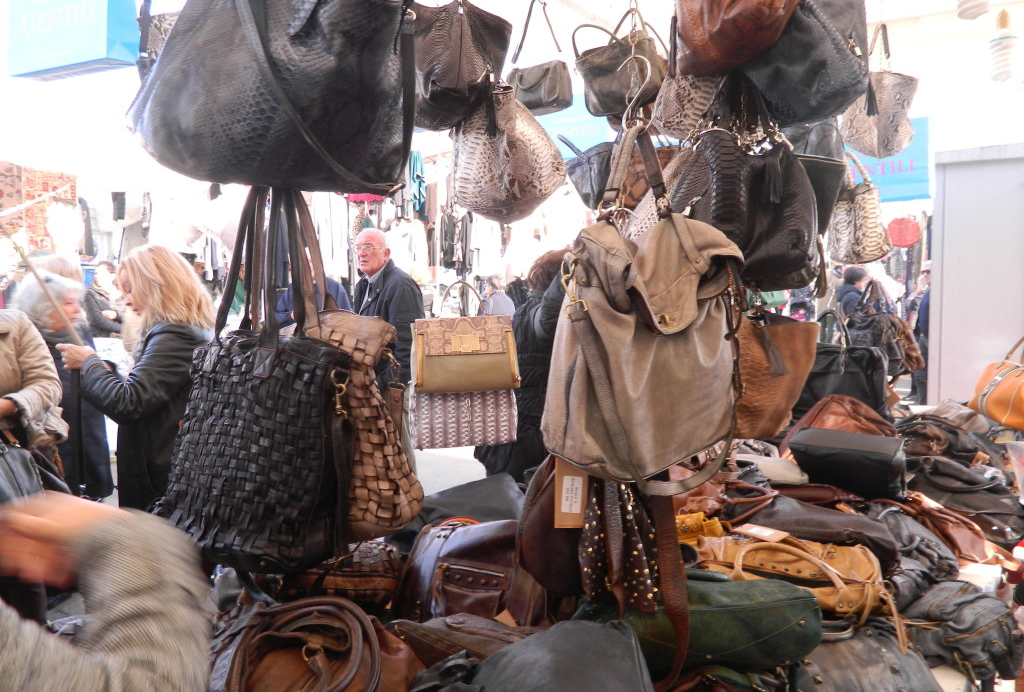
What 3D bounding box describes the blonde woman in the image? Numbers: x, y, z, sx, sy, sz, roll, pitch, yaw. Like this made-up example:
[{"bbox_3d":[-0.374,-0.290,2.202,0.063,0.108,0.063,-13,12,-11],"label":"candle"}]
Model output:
[{"bbox_3d":[-1.345,0.472,3.060,0.520,1.660,0.500,-1,4,-14],"label":"blonde woman"}]

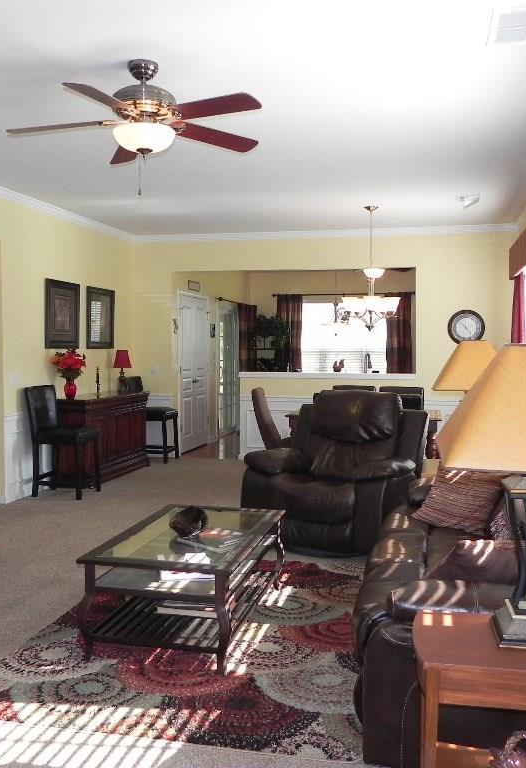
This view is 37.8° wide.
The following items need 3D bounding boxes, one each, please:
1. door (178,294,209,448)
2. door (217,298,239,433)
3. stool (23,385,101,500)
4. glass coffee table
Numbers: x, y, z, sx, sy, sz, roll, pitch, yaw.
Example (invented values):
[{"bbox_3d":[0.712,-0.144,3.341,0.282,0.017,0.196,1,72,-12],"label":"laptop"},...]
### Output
[{"bbox_3d":[-0.915,-0.155,10.202,0.080,2.070,1.150,1,3,12],"label":"door"},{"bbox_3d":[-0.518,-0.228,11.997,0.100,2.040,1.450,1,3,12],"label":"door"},{"bbox_3d":[-1.839,0.529,7.148,0.580,1.000,0.460,1,3,12],"label":"stool"},{"bbox_3d":[-0.341,0.981,3.897,0.690,0.460,1.220,1,3,12],"label":"glass coffee table"}]

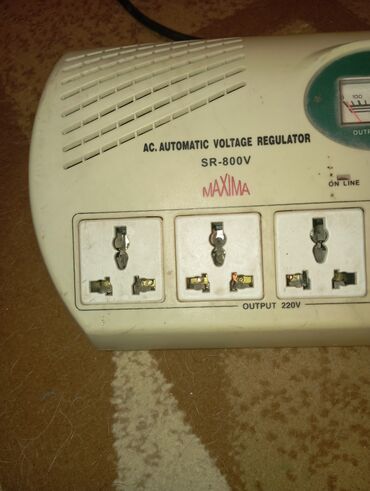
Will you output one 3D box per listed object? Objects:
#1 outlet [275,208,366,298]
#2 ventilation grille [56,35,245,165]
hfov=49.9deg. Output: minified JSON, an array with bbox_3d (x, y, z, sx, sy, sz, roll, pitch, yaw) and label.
[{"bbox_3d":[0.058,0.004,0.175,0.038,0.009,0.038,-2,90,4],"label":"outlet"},{"bbox_3d":[-0.014,-0.067,0.182,0.085,0.016,0.064,-2,80,4],"label":"ventilation grille"}]

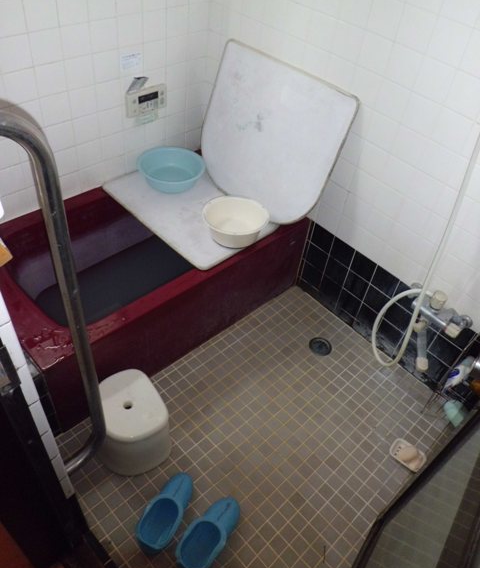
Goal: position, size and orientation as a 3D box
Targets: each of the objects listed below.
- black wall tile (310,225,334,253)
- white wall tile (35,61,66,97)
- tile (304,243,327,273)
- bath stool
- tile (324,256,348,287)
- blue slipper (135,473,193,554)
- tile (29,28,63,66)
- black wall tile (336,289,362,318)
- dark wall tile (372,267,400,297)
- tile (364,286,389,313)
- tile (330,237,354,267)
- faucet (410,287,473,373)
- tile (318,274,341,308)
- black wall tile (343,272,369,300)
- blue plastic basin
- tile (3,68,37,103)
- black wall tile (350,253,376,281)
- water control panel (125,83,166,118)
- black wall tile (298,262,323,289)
[{"bbox_3d":[0.348,-0.191,2.030,0.010,0.106,0.106,-32,58,-33],"label":"black wall tile"},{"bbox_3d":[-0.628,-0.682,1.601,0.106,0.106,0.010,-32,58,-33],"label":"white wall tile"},{"bbox_3d":[0.337,-0.116,2.107,0.010,0.106,0.106,-32,58,-33],"label":"tile"},{"bbox_3d":[-0.381,0.473,1.650,0.232,0.220,0.285,-21,53,-26],"label":"bath stool"},{"bbox_3d":[0.411,-0.055,2.058,0.010,0.106,0.106,-32,58,-33],"label":"tile"},{"bbox_3d":[-0.233,0.709,1.530,0.117,0.085,0.252,20,47,10],"label":"blue slipper"},{"bbox_3d":[-0.647,-0.792,1.602,0.108,0.108,0.010,-32,58,-32],"label":"tile"},{"bbox_3d":[0.494,0.084,2.165,0.010,0.108,0.108,-32,58,-32],"label":"black wall tile"},{"bbox_3d":[0.570,-0.008,1.884,0.010,0.106,0.106,-32,58,-33],"label":"dark wall tile"},{"bbox_3d":[0.580,0.068,2.035,0.010,0.108,0.108,-32,58,-32],"label":"tile"},{"bbox_3d":[0.422,-0.130,1.981,0.010,0.106,0.106,-32,58,-33],"label":"tile"},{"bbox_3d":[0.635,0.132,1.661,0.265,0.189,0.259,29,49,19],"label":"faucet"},{"bbox_3d":[0.419,0.021,2.213,0.010,0.108,0.108,-32,58,-32],"label":"tile"},{"bbox_3d":[0.505,0.006,2.085,0.010,0.108,0.108,-32,58,-32],"label":"black wall tile"},{"bbox_3d":[-0.289,-0.467,2.030,0.286,0.090,0.286,4,46,-4],"label":"blue plastic basin"},{"bbox_3d":[-0.702,-0.633,1.542,0.106,0.106,0.010,-32,58,-33],"label":"tile"},{"bbox_3d":[0.516,-0.072,2.006,0.010,0.108,0.108,-32,58,-32],"label":"black wall tile"},{"bbox_3d":[-0.390,-0.766,1.996,0.200,0.104,0.022,-32,58,-32],"label":"water control panel"},{"bbox_3d":[0.326,-0.042,2.184,0.010,0.106,0.106,-32,58,-33],"label":"black wall tile"}]

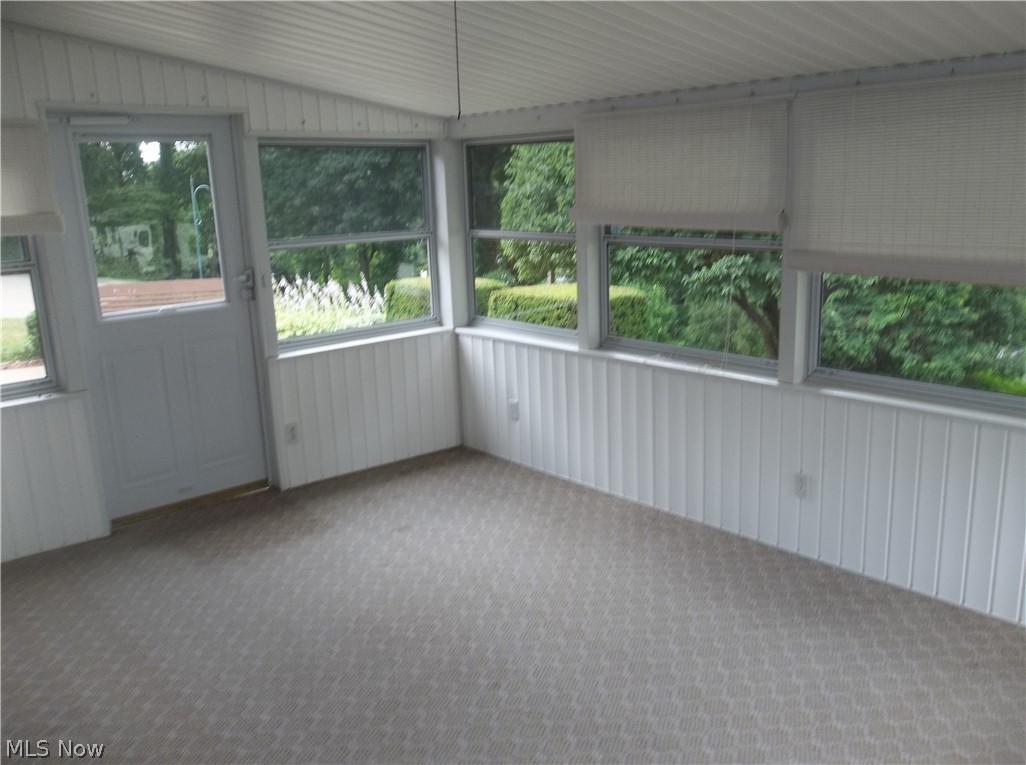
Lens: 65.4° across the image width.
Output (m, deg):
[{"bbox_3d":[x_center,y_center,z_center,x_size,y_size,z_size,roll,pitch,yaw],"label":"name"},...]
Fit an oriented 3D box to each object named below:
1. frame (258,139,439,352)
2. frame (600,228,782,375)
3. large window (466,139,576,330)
[{"bbox_3d":[-0.983,-0.890,5.007,1.190,1.205,0.090,-12,16,-38],"label":"frame"},{"bbox_3d":[0.886,-0.723,4.069,0.090,1.210,1.150,-13,17,-40],"label":"frame"},{"bbox_3d":[0.065,-0.906,4.974,0.090,1.210,1.080,-13,17,-40],"label":"large window"}]

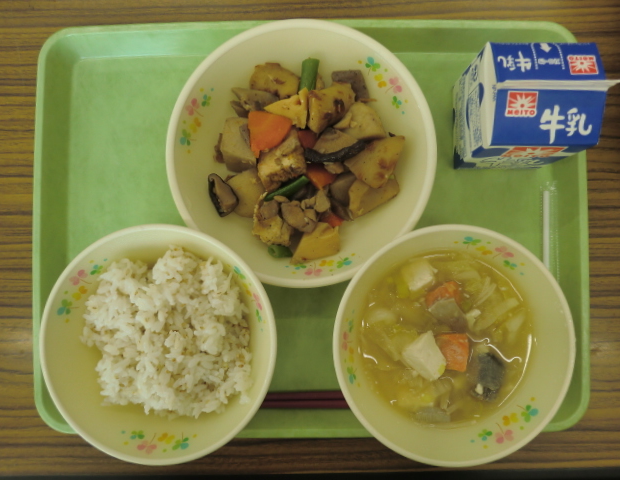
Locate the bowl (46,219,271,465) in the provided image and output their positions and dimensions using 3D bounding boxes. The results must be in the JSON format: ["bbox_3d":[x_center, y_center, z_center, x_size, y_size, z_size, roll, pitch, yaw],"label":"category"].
[{"bbox_3d":[-0.086,0.060,0.301,0.136,0.057,0.136,0,88,1],"label":"bowl"}]

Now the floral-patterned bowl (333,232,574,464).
[{"bbox_3d":[0.081,0.060,0.298,0.135,0.057,0.135,0,88,1],"label":"floral-patterned bowl"}]

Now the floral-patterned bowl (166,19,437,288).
[{"bbox_3d":[-0.005,-0.052,0.310,0.162,0.045,0.162,0,88,1],"label":"floral-patterned bowl"}]

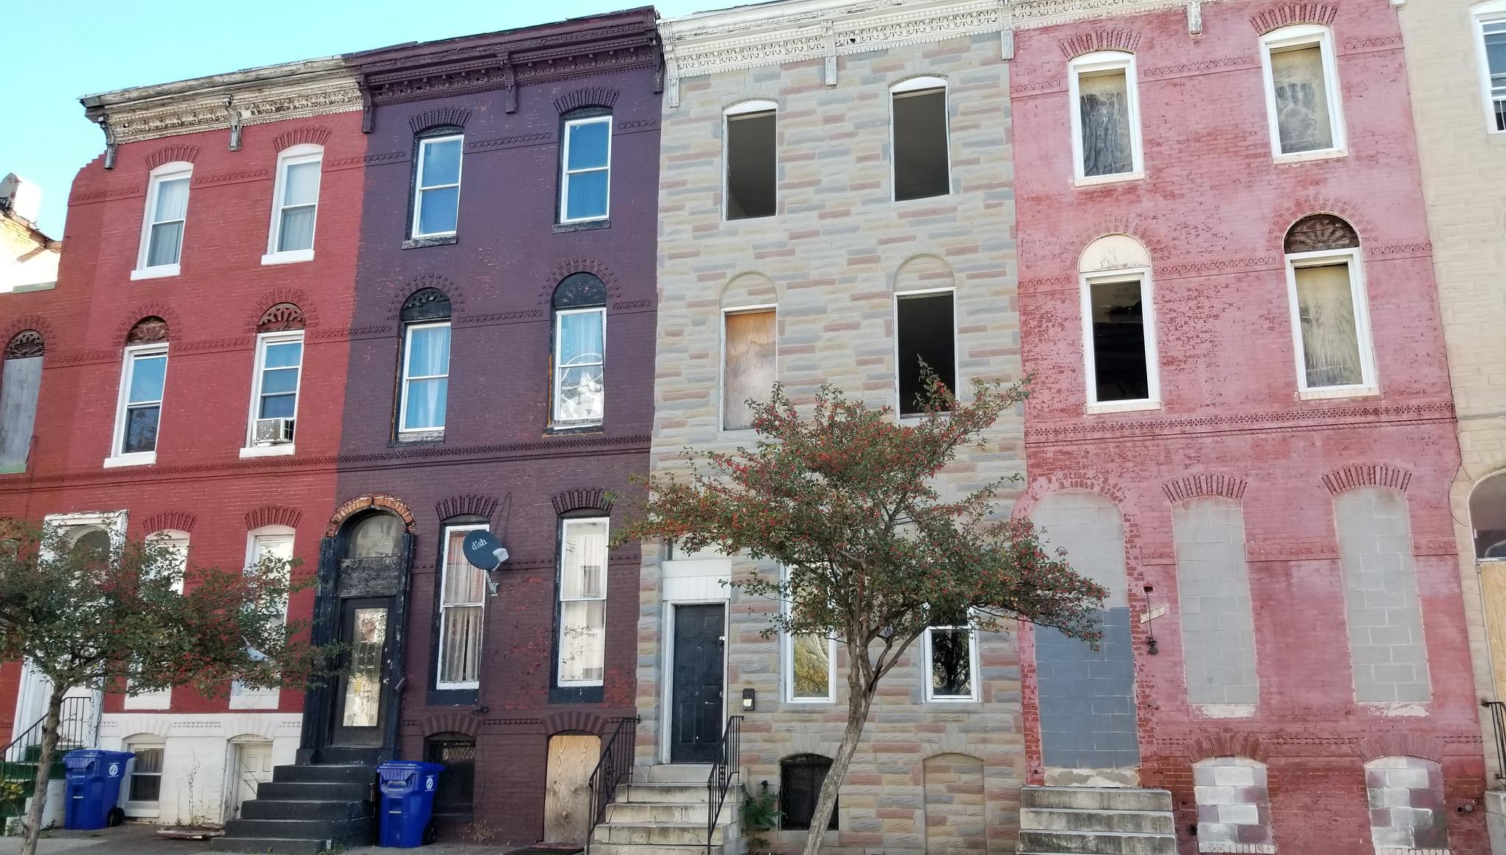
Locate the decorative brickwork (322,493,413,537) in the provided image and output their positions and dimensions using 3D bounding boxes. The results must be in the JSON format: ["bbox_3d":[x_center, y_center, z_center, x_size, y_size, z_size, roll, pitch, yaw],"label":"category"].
[{"bbox_3d":[-5.426,1.227,16.079,1.400,0.576,0.170,-3,-13,14],"label":"decorative brickwork"}]

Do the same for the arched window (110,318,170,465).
[{"bbox_3d":[-9.760,-0.602,18.081,0.860,2.460,0.160,-4,-14,14],"label":"arched window"}]

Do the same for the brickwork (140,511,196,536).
[{"bbox_3d":[-8.722,1.425,16.910,0.951,0.337,0.120,-3,-13,14],"label":"brickwork"}]

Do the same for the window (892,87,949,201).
[{"bbox_3d":[2.324,-3.921,15.637,0.747,1.639,0.150,-4,-14,14],"label":"window"}]

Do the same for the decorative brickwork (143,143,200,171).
[{"bbox_3d":[-9.475,-4.426,18.462,1.052,0.380,0.120,-3,-13,14],"label":"decorative brickwork"}]

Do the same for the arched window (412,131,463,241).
[{"bbox_3d":[-4.894,-3.774,17.548,0.823,1.958,0.160,-4,-14,14],"label":"arched window"}]

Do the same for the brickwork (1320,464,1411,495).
[{"bbox_3d":[7.111,0.616,13.112,0.947,0.326,0.100,-4,-14,14],"label":"brickwork"}]

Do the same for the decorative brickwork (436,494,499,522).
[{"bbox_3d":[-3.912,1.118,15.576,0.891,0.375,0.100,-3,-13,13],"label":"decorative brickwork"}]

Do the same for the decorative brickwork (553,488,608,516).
[{"bbox_3d":[-2.326,1.020,15.579,0.904,0.350,0.100,-4,-14,14],"label":"decorative brickwork"}]

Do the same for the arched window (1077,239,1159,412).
[{"bbox_3d":[4.590,-1.341,14.224,0.847,2.321,0.160,-3,-13,14],"label":"arched window"}]

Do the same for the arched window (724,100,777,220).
[{"bbox_3d":[-0.028,-3.718,15.797,0.778,1.820,0.140,-3,-13,13],"label":"arched window"}]

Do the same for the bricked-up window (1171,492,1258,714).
[{"bbox_3d":[5.409,2.038,13.229,0.772,2.467,0.170,-3,-13,14],"label":"bricked-up window"}]

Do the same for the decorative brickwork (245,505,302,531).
[{"bbox_3d":[-7.077,1.357,16.788,0.999,0.359,0.100,-4,-14,14],"label":"decorative brickwork"}]

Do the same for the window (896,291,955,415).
[{"bbox_3d":[2.290,-0.991,14.915,0.762,1.690,0.150,-4,-14,14],"label":"window"}]

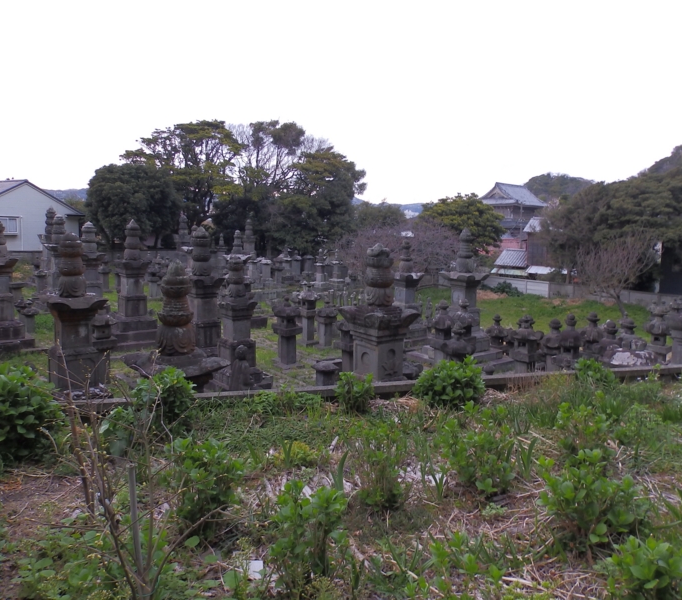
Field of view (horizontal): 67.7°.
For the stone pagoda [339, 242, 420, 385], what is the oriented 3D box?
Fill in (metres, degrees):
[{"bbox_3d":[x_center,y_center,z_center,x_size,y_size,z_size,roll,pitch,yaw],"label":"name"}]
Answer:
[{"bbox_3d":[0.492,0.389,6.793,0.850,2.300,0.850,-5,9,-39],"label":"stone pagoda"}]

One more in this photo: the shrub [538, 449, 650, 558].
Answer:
[{"bbox_3d":[1.364,1.067,2.692,0.530,0.460,0.500,4,7,27],"label":"shrub"}]

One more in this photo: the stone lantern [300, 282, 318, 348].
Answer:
[{"bbox_3d":[-0.832,0.362,13.100,0.400,1.581,0.400,-5,9,-39],"label":"stone lantern"}]

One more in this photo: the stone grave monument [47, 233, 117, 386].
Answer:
[{"bbox_3d":[-5.688,0.244,10.924,1.041,3.319,1.041,-4,9,-39],"label":"stone grave monument"}]

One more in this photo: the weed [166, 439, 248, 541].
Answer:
[{"bbox_3d":[-0.739,1.009,2.780,0.437,0.512,0.437,1,7,0],"label":"weed"}]

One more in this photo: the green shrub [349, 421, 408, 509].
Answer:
[{"bbox_3d":[0.236,0.995,3.106,0.342,0.499,0.342,1,7,0],"label":"green shrub"}]

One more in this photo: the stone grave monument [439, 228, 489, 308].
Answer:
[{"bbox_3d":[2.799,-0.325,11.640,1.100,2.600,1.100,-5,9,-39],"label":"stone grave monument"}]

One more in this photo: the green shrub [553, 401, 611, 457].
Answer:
[{"bbox_3d":[1.885,0.976,3.921,0.420,0.400,0.400,4,7,25],"label":"green shrub"}]

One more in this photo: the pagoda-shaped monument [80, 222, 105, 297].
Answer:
[{"bbox_3d":[-8.338,-1.172,17.000,0.850,2.903,0.850,-5,9,-39],"label":"pagoda-shaped monument"}]

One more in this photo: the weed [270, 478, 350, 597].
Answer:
[{"bbox_3d":[-0.151,1.080,2.334,0.349,0.499,0.349,1,7,0],"label":"weed"}]

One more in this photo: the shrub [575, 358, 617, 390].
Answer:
[{"bbox_3d":[2.716,0.776,5.427,0.430,0.310,0.390,4,8,27],"label":"shrub"}]

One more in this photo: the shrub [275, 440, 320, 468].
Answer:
[{"bbox_3d":[-0.306,1.069,3.572,0.290,0.170,0.260,0,7,-5],"label":"shrub"}]

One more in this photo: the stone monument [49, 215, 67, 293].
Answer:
[{"bbox_3d":[-10.317,-1.314,18.794,1.300,3.650,1.300,-4,8,-39],"label":"stone monument"}]

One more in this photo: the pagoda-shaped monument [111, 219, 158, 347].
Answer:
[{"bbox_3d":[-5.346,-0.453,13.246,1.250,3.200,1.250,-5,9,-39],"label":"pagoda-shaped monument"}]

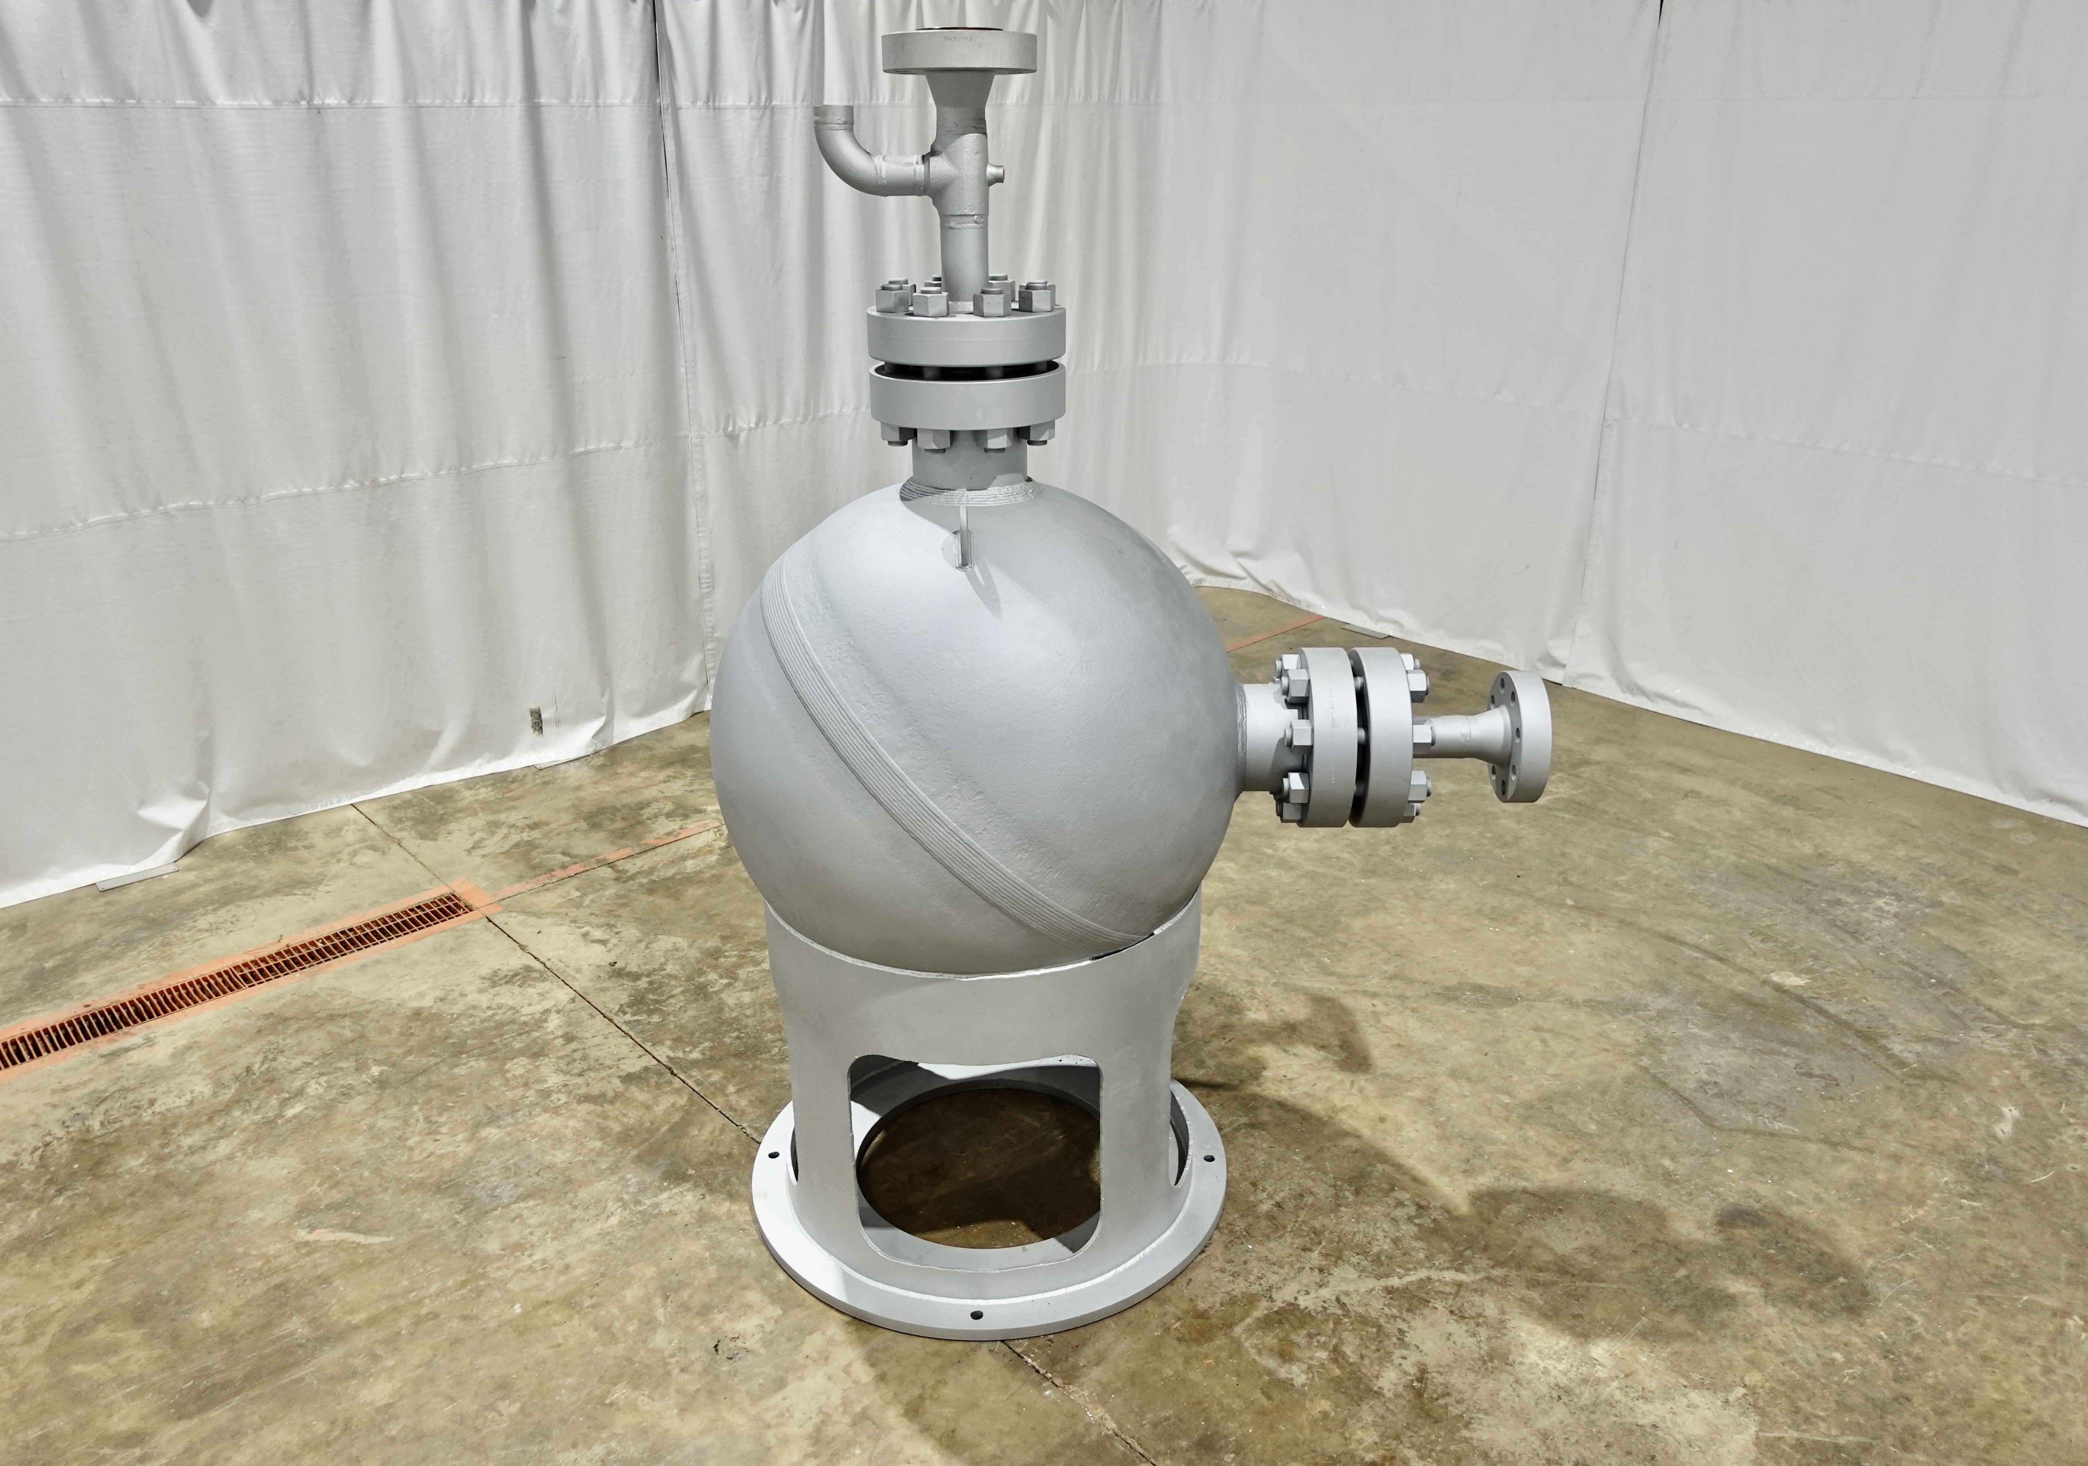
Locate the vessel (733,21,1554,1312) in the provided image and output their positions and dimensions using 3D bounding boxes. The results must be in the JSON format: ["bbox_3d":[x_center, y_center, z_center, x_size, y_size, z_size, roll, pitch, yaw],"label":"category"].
[{"bbox_3d":[0.215,-0.138,3.919,2.219,3.147,1.431,0,21,2],"label":"vessel"}]

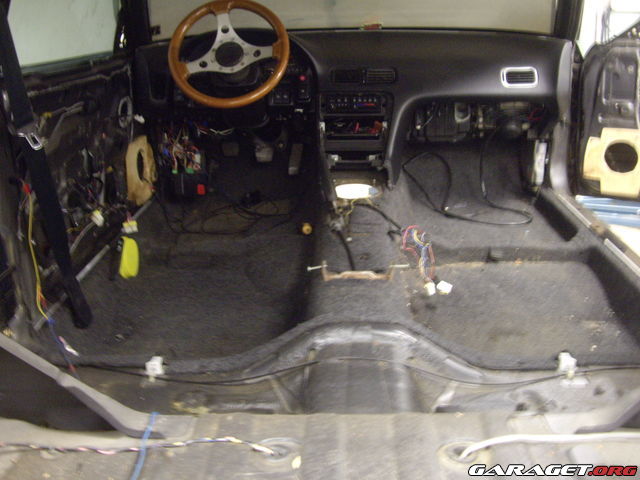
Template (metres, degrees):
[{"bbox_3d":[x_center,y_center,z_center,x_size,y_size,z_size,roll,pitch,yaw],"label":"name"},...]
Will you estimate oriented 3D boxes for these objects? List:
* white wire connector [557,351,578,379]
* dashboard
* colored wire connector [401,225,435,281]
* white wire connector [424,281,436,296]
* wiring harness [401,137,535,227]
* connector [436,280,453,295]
[{"bbox_3d":[0.465,0.234,1.320,0.036,0.046,0.028,0,18,1],"label":"white wire connector"},{"bbox_3d":[0.104,-0.472,2.400,1.380,0.460,0.500,0,18,1],"label":"dashboard"},{"bbox_3d":[0.269,0.037,1.920,0.085,0.140,0.100,0,18,1],"label":"colored wire connector"},{"bbox_3d":[0.294,0.129,1.870,0.030,0.027,0.040,0,18,1],"label":"white wire connector"},{"bbox_3d":[0.499,-0.206,2.520,0.430,0.250,0.300,0,18,1],"label":"wiring harness"},{"bbox_3d":[0.331,0.126,1.870,0.038,0.026,0.034,0,18,1],"label":"connector"}]

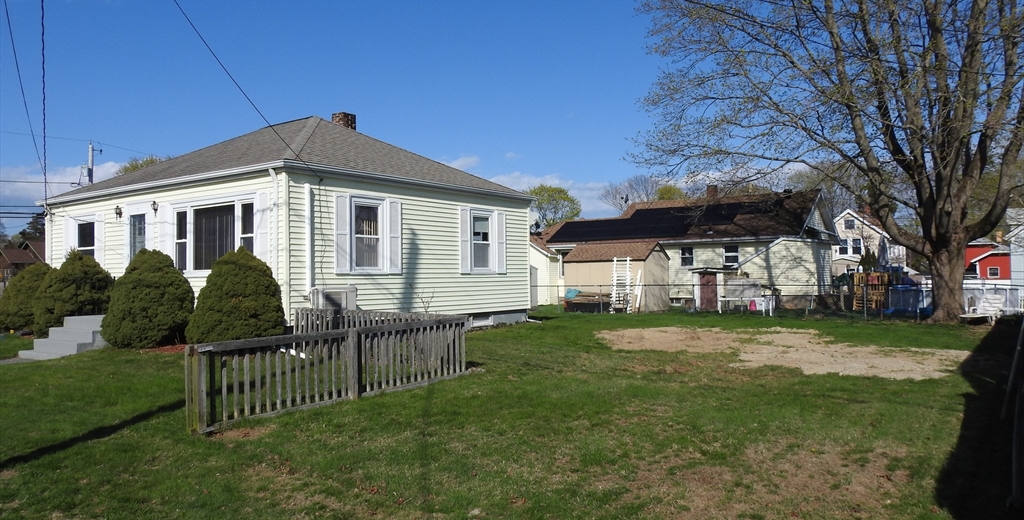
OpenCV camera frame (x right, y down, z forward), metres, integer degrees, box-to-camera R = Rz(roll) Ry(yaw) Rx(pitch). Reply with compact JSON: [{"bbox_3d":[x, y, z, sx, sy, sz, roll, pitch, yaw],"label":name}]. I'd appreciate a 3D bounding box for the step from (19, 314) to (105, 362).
[{"bbox_3d":[-8.185,1.485,13.781,1.740,0.760,1.800,-2,-2,34],"label":"step"}]

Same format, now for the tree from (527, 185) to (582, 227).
[{"bbox_3d":[3.154,-1.433,53.885,4.800,8.780,4.800,-2,-2,34],"label":"tree"}]

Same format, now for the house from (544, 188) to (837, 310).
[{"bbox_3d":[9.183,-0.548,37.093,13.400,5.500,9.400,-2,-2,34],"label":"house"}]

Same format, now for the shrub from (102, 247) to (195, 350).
[{"bbox_3d":[-6.492,0.668,12.700,1.650,1.750,1.650,-2,-2,34],"label":"shrub"}]

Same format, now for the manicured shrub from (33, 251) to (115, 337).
[{"bbox_3d":[-9.227,0.751,14.865,1.700,1.820,1.650,-2,-2,34],"label":"manicured shrub"}]

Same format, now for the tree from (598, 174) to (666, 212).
[{"bbox_3d":[11.043,-2.263,63.858,6.800,10.890,6.800,-2,-2,34],"label":"tree"}]

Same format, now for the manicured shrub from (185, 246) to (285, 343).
[{"bbox_3d":[-4.269,0.621,11.186,1.580,1.660,1.580,-2,-2,34],"label":"manicured shrub"}]

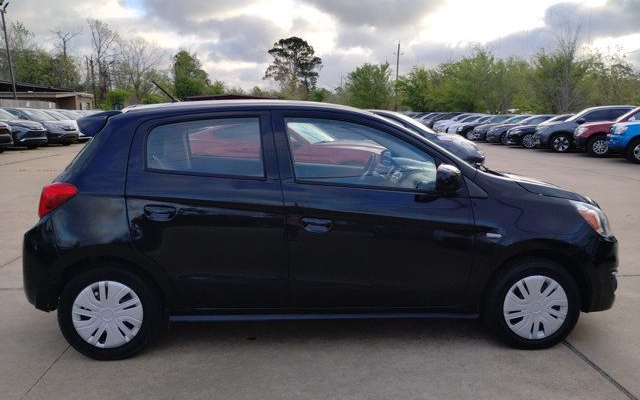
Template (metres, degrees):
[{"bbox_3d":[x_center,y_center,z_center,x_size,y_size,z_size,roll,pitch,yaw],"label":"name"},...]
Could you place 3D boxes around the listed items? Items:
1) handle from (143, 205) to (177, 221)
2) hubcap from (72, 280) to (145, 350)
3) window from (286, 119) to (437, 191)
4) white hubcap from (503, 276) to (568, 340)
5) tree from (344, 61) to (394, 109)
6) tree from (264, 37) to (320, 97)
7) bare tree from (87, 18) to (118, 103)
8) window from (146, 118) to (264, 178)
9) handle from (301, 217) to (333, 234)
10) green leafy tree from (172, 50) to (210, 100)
[{"bbox_3d":[-0.857,0.072,2.785,0.173,0.090,0.050,0,9,-3],"label":"handle"},{"bbox_3d":[-1.181,0.639,2.908,0.391,0.391,0.055,0,9,-3],"label":"hubcap"},{"bbox_3d":[0.233,-0.258,2.900,0.861,0.439,0.040,0,-13,-3],"label":"window"},{"bbox_3d":[1.265,0.627,3.053,0.391,0.391,0.055,0,9,-3],"label":"white hubcap"},{"bbox_3d":[5.546,-11.908,58.852,5.786,7.404,5.786,0,9,0],"label":"tree"},{"bbox_3d":[-4.961,-22.468,97.659,11.186,15.693,11.186,0,9,0],"label":"tree"},{"bbox_3d":[-27.363,-16.308,66.241,4.197,13.430,4.197,0,9,0],"label":"bare tree"},{"bbox_3d":[-0.627,-0.290,2.857,0.646,0.356,0.040,0,-13,-3],"label":"window"},{"bbox_3d":[-0.014,0.140,2.846,0.170,0.090,0.050,0,9,-3],"label":"handle"},{"bbox_3d":[-15.605,-13.700,63.626,4.764,9.225,4.764,0,9,0],"label":"green leafy tree"}]

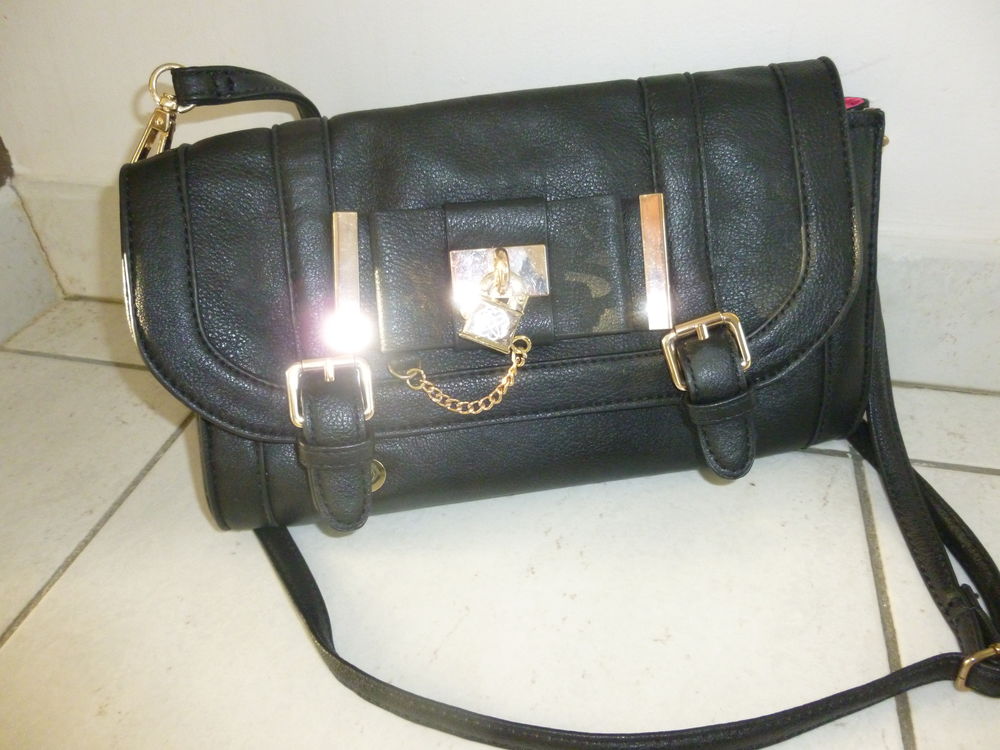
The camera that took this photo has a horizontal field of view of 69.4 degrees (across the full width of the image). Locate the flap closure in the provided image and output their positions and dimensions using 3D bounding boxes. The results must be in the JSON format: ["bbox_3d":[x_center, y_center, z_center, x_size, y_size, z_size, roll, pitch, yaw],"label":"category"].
[{"bbox_3d":[0.004,-0.049,0.308,0.288,0.125,0.052,-8,8,-4],"label":"flap closure"}]

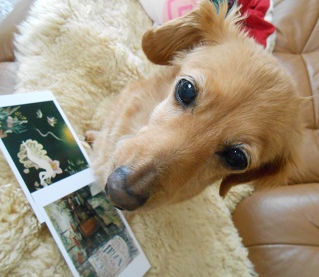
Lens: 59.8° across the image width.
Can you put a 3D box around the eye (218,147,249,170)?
[{"bbox_3d":[0.055,0.015,0.205,0.021,0.012,0.015,27,98,1],"label":"eye"}]

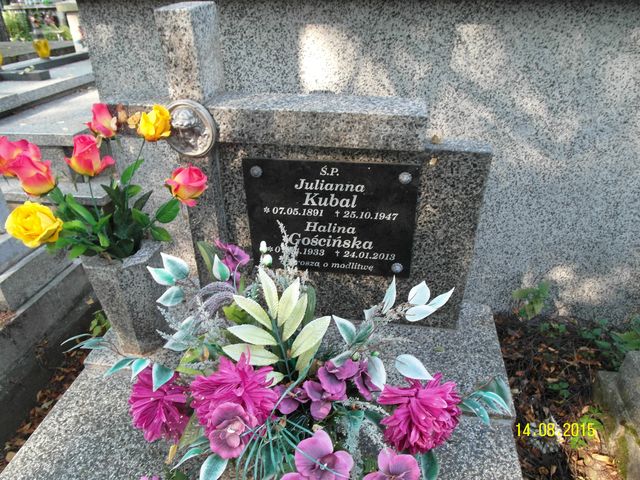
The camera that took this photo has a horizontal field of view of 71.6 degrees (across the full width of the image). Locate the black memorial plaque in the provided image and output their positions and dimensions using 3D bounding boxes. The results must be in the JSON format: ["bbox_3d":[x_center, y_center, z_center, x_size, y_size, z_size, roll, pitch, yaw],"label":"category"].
[{"bbox_3d":[0.025,-0.047,1.067,0.400,0.298,0.015,3,31,7],"label":"black memorial plaque"}]

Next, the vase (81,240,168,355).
[{"bbox_3d":[-0.453,0.146,1.097,0.165,0.275,0.155,12,33,20],"label":"vase"}]

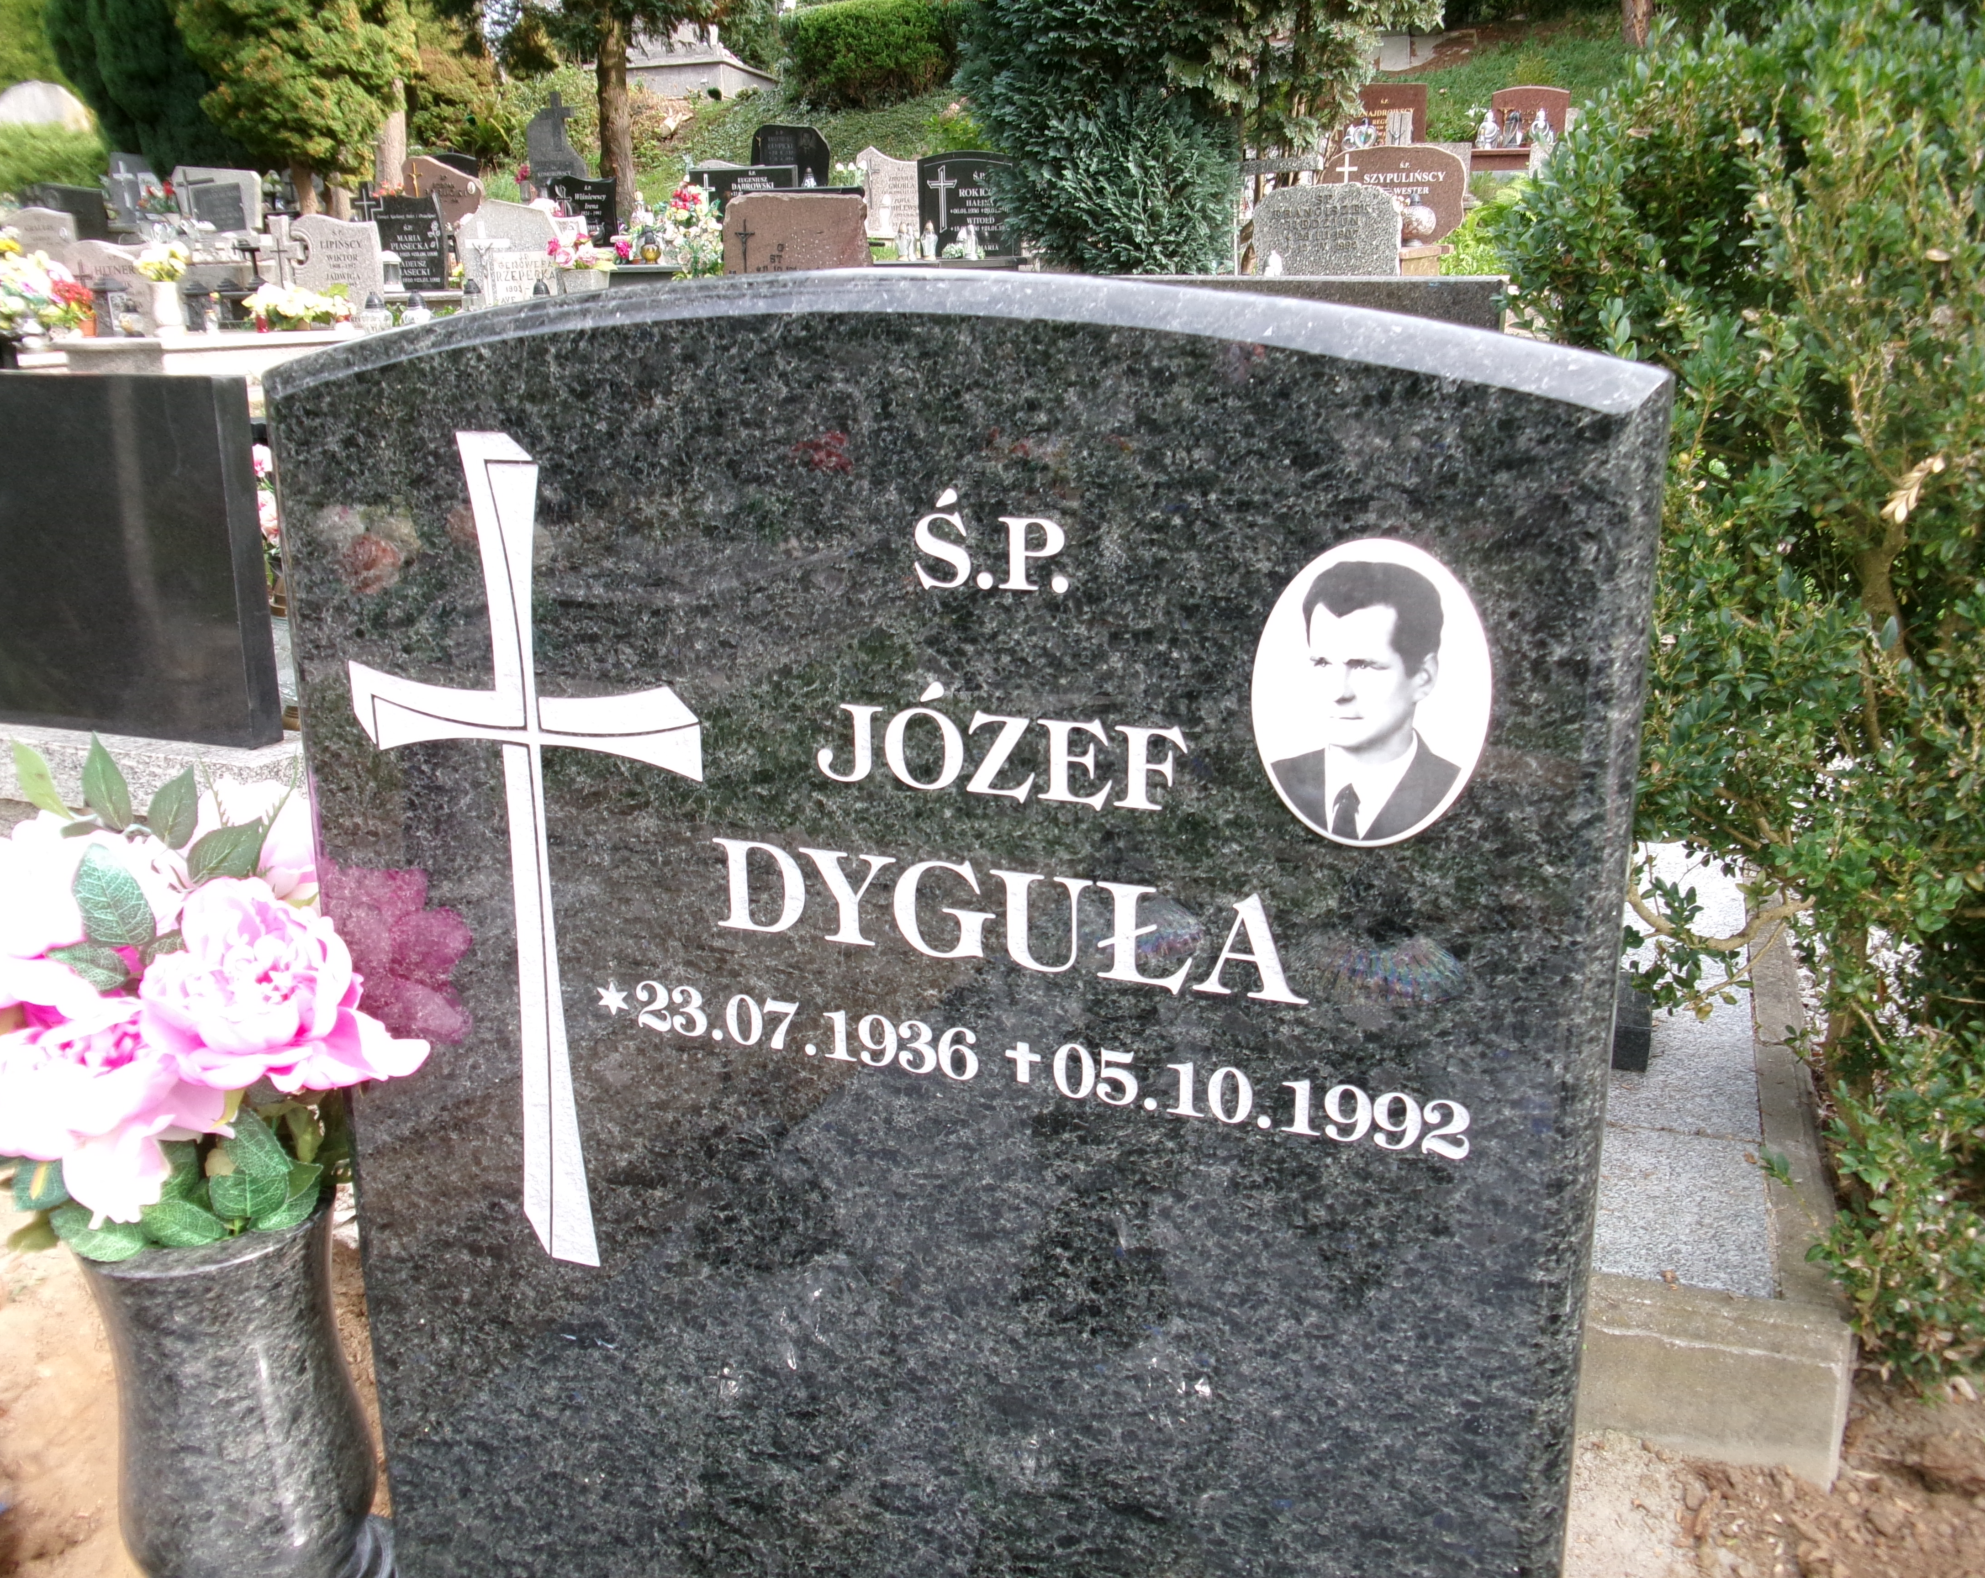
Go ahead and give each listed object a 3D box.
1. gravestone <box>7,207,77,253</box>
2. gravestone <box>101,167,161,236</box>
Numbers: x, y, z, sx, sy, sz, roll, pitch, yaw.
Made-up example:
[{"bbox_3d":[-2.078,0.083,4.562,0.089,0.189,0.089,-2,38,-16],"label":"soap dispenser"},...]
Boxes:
[{"bbox_3d":[-7.094,-4.022,12.741,0.620,0.650,0.090,4,16,17],"label":"gravestone"},{"bbox_3d":[-7.333,-5.089,14.546,0.500,0.620,0.100,-5,16,-17],"label":"gravestone"}]

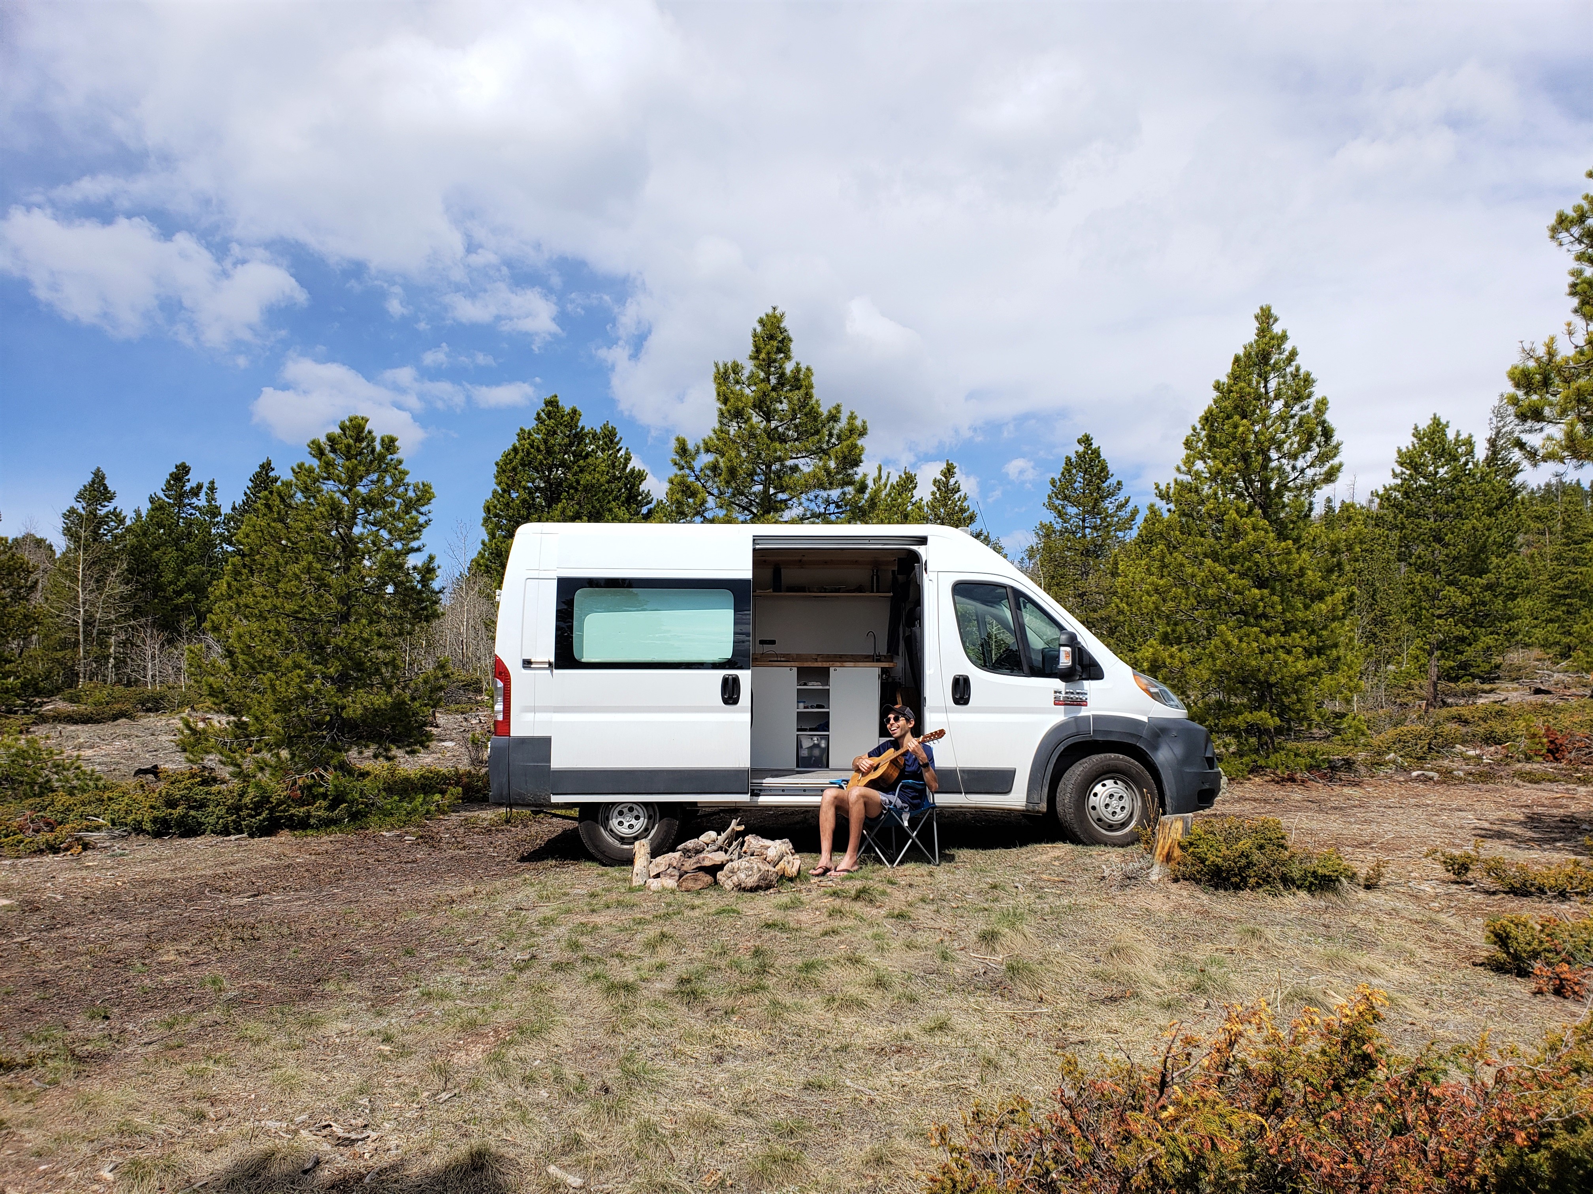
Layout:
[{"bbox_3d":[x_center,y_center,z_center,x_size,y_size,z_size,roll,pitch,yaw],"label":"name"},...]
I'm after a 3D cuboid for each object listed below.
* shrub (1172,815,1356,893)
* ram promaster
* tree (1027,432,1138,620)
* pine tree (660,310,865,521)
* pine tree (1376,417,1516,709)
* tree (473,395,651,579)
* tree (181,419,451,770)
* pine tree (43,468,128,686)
[{"bbox_3d":[2.988,1.611,7.650,1.180,0.420,0.950,0,-2,0],"label":"shrub"},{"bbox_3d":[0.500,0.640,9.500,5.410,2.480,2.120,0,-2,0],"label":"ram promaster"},{"bbox_3d":[5.679,-0.637,24.000,2.596,5.292,2.518,0,-2,0],"label":"tree"},{"bbox_3d":[-0.379,-0.871,15.500,3.305,5.756,3.206,0,-2,0],"label":"pine tree"},{"bbox_3d":[12.205,-0.644,22.500,2.668,5.476,2.588,0,-2,0],"label":"pine tree"},{"bbox_3d":[-3.844,-0.608,19.500,3.083,5.375,2.991,0,-2,0],"label":"tree"},{"bbox_3d":[-5.427,-0.007,13.500,3.019,4.072,2.928,0,-2,0],"label":"tree"},{"bbox_3d":[-18.131,-0.508,30.500,2.221,5.552,2.154,0,-2,0],"label":"pine tree"}]

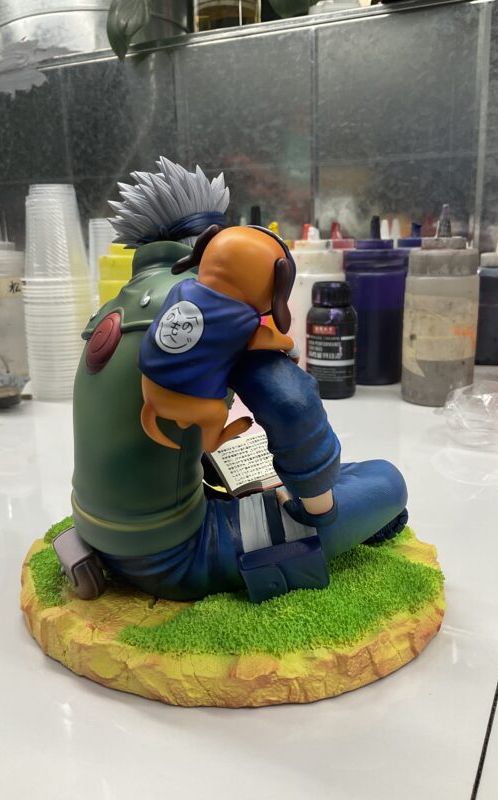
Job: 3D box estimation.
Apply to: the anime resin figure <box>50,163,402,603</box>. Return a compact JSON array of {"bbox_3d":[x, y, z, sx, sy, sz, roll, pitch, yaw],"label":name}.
[{"bbox_3d":[-0.014,-0.018,0.310,0.150,0.177,0.132,9,18,36],"label":"anime resin figure"}]

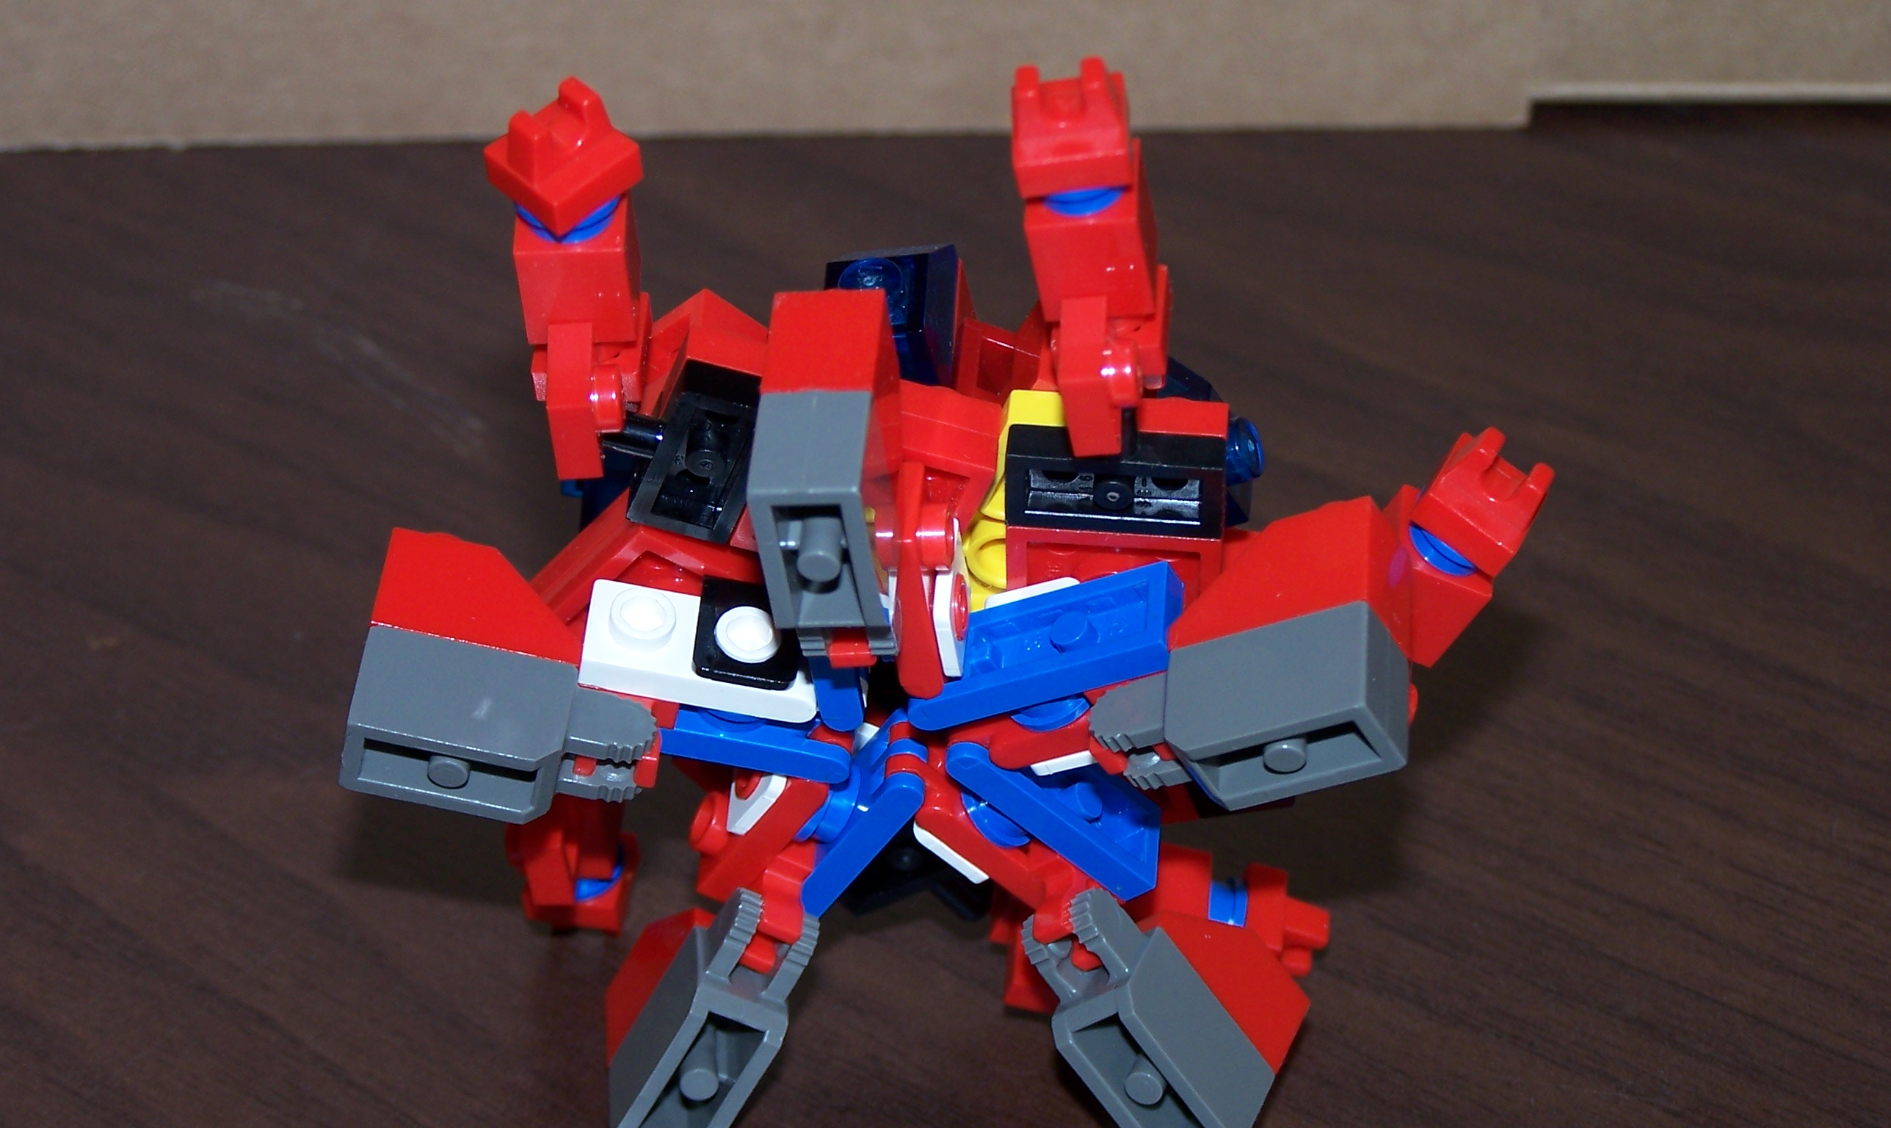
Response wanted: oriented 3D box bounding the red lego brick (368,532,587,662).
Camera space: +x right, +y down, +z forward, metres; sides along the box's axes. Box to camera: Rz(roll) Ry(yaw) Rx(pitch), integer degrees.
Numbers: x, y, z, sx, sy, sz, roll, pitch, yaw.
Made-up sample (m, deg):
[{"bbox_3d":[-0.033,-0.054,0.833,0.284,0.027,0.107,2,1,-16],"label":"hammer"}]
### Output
[{"bbox_3d":[-0.035,0.005,0.392,0.016,0.008,0.010,12,50,-4],"label":"red lego brick"}]

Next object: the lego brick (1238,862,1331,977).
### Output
[{"bbox_3d":[0.029,0.030,0.433,0.007,0.008,0.008,18,9,-6],"label":"lego brick"}]

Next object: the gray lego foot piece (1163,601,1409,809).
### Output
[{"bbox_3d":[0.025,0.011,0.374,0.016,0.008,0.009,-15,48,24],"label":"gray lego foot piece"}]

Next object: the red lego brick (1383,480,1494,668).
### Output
[{"bbox_3d":[0.037,0.001,0.397,0.008,0.010,0.008,21,47,-14],"label":"red lego brick"}]

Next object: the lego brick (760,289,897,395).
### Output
[{"bbox_3d":[-0.008,-0.010,0.366,0.008,0.016,0.010,-1,49,8],"label":"lego brick"}]

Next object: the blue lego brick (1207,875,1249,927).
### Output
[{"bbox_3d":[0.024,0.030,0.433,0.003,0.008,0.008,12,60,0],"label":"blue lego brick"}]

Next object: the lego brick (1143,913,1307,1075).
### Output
[{"bbox_3d":[0.021,0.033,0.413,0.008,0.016,0.010,-28,17,35],"label":"lego brick"}]

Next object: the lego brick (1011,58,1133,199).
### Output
[{"bbox_3d":[0.008,-0.031,0.351,0.008,0.008,0.008,-7,50,6],"label":"lego brick"}]

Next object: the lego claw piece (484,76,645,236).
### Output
[{"bbox_3d":[-0.027,-0.030,0.363,0.008,0.008,0.008,-38,57,-25],"label":"lego claw piece"}]

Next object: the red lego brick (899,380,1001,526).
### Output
[{"bbox_3d":[-0.002,-0.007,0.384,0.008,0.013,0.006,14,51,-11],"label":"red lego brick"}]

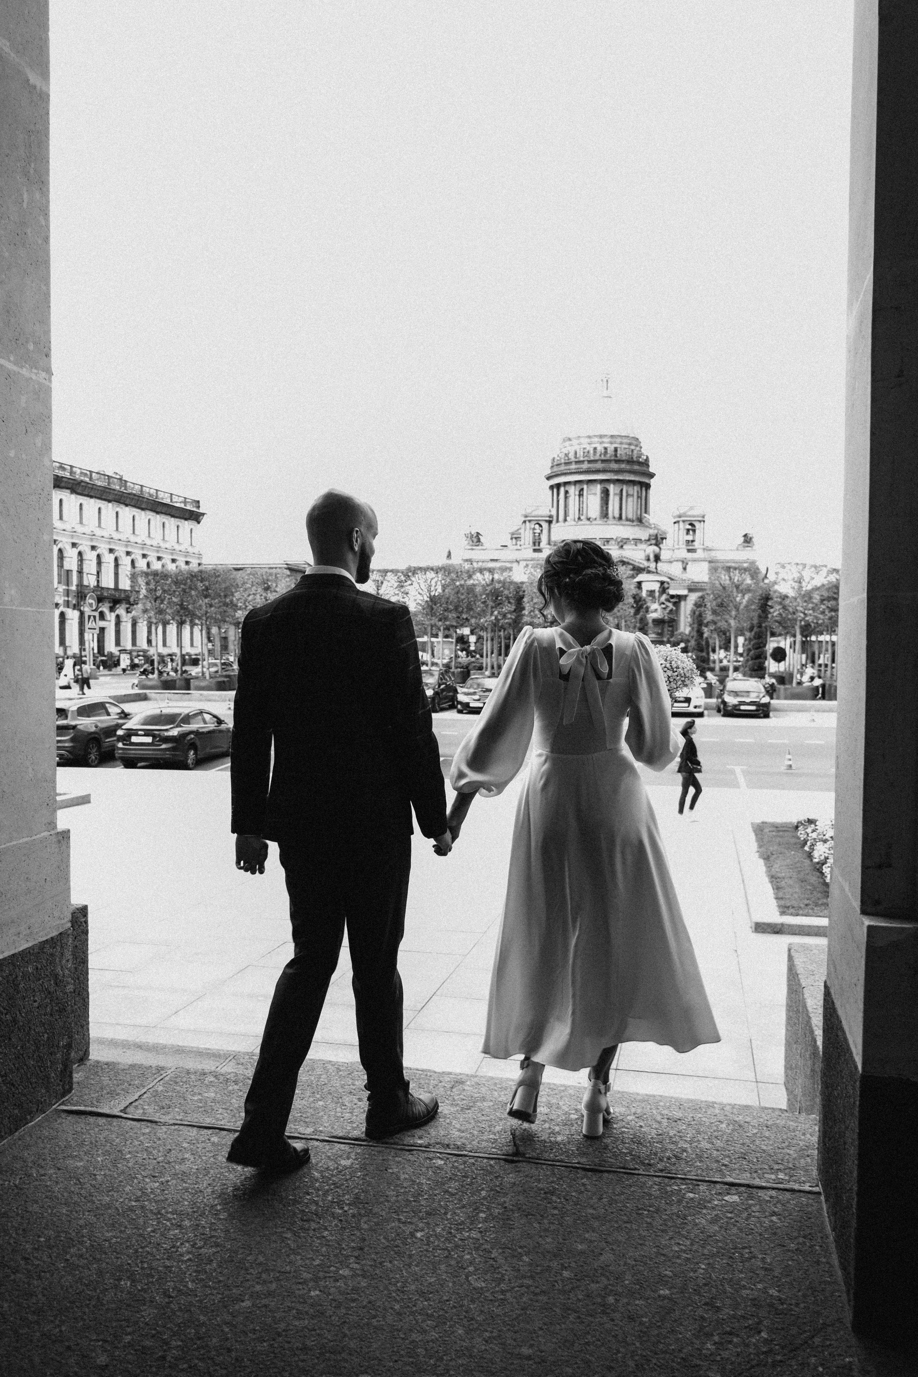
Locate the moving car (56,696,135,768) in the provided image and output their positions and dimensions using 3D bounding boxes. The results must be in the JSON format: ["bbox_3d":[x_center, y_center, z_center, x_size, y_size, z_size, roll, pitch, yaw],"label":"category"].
[{"bbox_3d":[-10.094,1.087,27.928,1.870,1.680,4.600,1,2,8],"label":"moving car"}]

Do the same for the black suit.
[{"bbox_3d":[-0.331,0.445,2.860,0.590,1.540,0.420,1,2,6],"label":"black suit"}]

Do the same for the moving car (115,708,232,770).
[{"bbox_3d":[-7.328,1.229,27.206,1.820,1.480,4.530,1,2,9],"label":"moving car"}]

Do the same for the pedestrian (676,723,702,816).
[{"bbox_3d":[4.002,1.411,17.900,0.450,1.680,0.450,1,2,13],"label":"pedestrian"}]

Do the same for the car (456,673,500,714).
[{"bbox_3d":[1.163,0.206,42.178,1.780,1.460,4.500,1,2,11],"label":"car"}]

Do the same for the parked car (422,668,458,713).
[{"bbox_3d":[-0.803,0.143,42.428,1.850,1.650,4.500,1,2,16],"label":"parked car"}]

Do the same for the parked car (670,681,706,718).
[{"bbox_3d":[8.576,0.269,40.080,1.840,1.450,4.700,1,2,11],"label":"parked car"}]

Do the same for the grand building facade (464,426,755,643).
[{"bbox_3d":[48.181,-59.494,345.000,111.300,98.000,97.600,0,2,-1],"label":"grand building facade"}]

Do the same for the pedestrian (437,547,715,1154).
[{"bbox_3d":[0.351,0.426,2.925,0.760,1.680,0.550,1,2,9],"label":"pedestrian"}]

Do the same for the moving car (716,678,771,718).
[{"bbox_3d":[10.823,0.275,39.483,1.780,1.470,4.300,1,2,11],"label":"moving car"}]

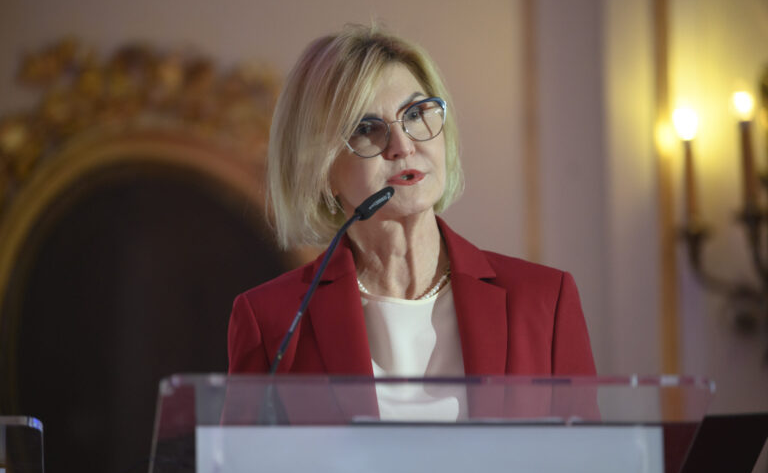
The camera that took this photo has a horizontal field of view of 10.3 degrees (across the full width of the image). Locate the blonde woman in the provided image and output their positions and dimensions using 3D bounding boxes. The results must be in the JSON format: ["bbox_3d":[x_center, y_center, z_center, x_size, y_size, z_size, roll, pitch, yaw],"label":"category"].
[{"bbox_3d":[0.043,0.590,4.820,0.490,1.660,0.390,0,-11,-4],"label":"blonde woman"}]

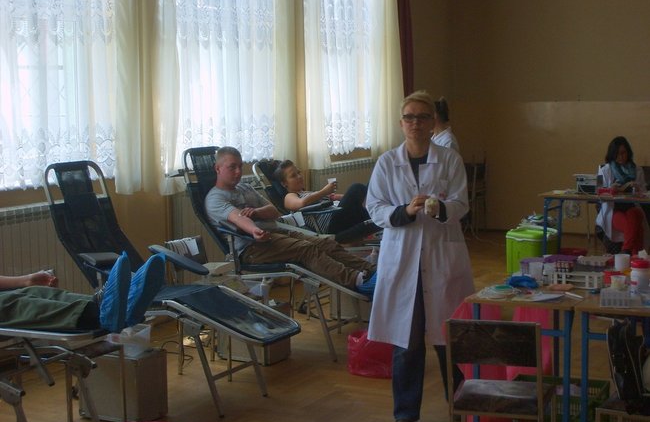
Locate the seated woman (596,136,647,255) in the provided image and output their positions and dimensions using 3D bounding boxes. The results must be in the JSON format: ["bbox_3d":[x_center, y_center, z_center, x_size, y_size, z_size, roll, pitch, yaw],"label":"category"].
[{"bbox_3d":[2.859,-0.090,10.990,0.560,1.230,0.780,0,6,7],"label":"seated woman"}]

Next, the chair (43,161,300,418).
[{"bbox_3d":[-0.845,0.388,6.442,1.480,1.310,0.720,3,7,29],"label":"chair"}]

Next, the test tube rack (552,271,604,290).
[{"bbox_3d":[1.236,0.333,5.560,0.240,0.068,0.085,3,7,29],"label":"test tube rack"}]

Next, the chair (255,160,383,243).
[{"bbox_3d":[0.207,0.186,8.985,1.550,1.140,0.680,3,7,29],"label":"chair"}]

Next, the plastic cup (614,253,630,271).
[{"bbox_3d":[1.562,0.271,6.008,0.077,0.088,0.077,0,6,0],"label":"plastic cup"}]

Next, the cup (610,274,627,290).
[{"bbox_3d":[1.394,0.341,5.431,0.073,0.078,0.073,0,6,0],"label":"cup"}]

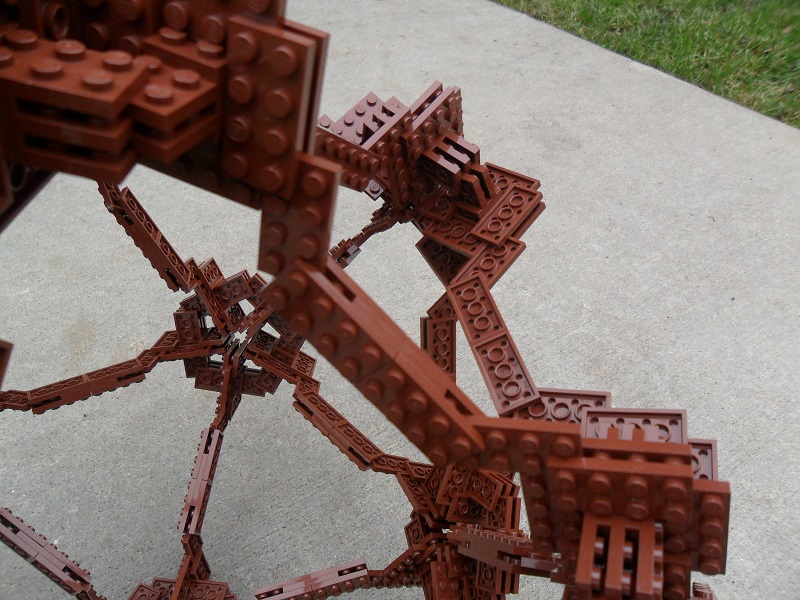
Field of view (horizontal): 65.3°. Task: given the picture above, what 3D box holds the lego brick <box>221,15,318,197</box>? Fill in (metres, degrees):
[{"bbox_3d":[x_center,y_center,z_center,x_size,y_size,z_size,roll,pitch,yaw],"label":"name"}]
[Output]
[{"bbox_3d":[-0.027,-0.036,0.122,0.016,0.032,0.005,21,38,8],"label":"lego brick"}]

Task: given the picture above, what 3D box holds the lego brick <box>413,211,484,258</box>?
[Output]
[{"bbox_3d":[0.027,-0.030,0.282,0.032,0.005,0.016,30,72,39],"label":"lego brick"}]

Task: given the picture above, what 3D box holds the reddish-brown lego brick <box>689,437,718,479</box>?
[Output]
[{"bbox_3d":[0.086,0.057,0.185,0.016,0.005,0.032,-3,51,28],"label":"reddish-brown lego brick"}]

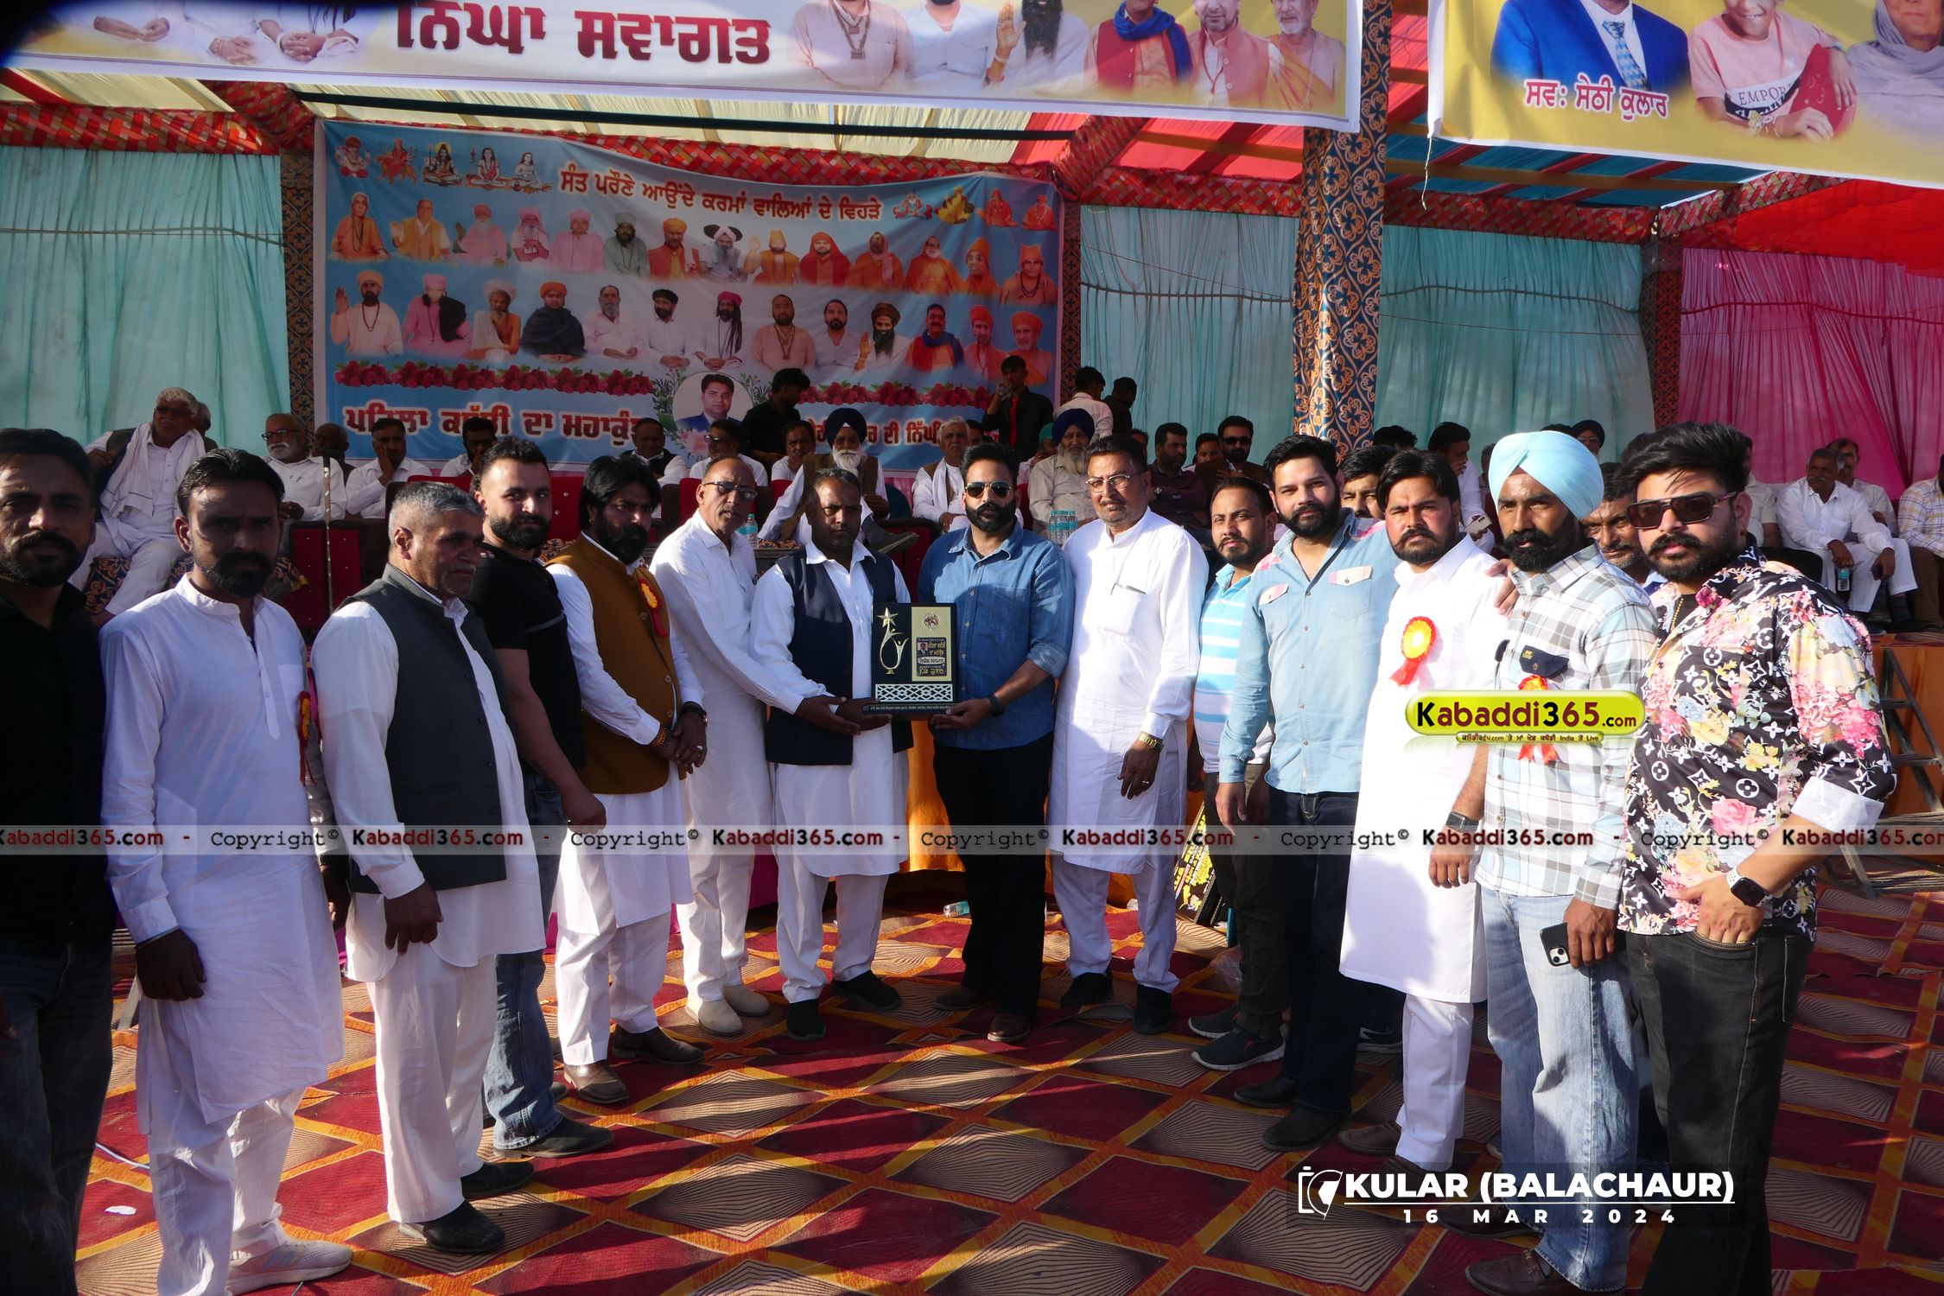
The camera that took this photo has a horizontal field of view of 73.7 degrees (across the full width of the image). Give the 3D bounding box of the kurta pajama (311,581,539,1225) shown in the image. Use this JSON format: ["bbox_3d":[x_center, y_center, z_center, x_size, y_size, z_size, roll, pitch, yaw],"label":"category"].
[{"bbox_3d":[-1.211,0.570,2.875,0.450,1.429,0.530,2,8,13],"label":"kurta pajama"}]

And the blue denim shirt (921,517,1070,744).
[{"bbox_3d":[0.073,-0.038,4.030,0.470,0.710,0.330,2,7,18],"label":"blue denim shirt"}]

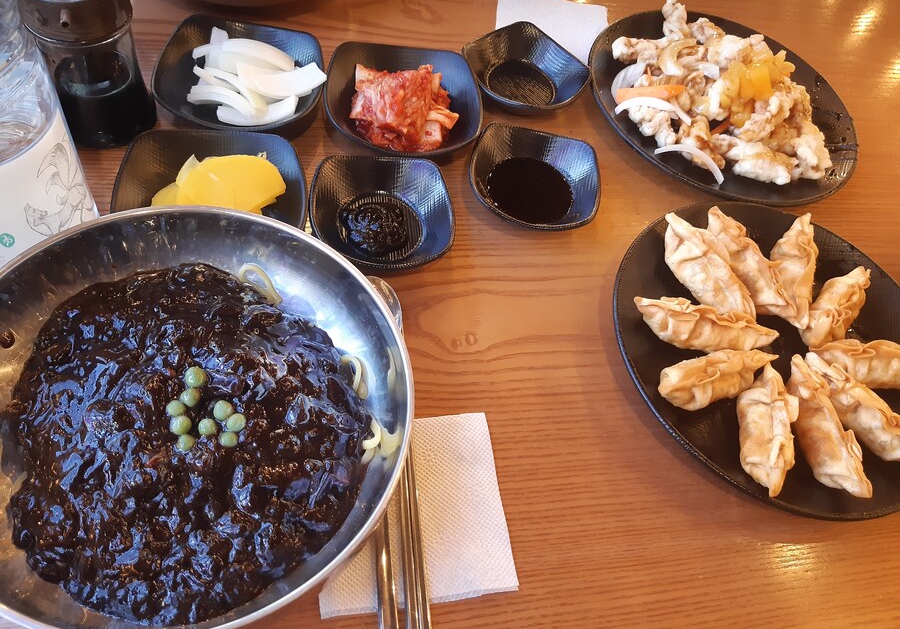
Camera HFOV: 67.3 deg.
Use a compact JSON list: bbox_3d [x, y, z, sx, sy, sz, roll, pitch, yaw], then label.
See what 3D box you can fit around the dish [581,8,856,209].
[{"bbox_3d":[0.229,-0.175,0.580,0.238,0.026,0.238,5,58,-8],"label":"dish"}]

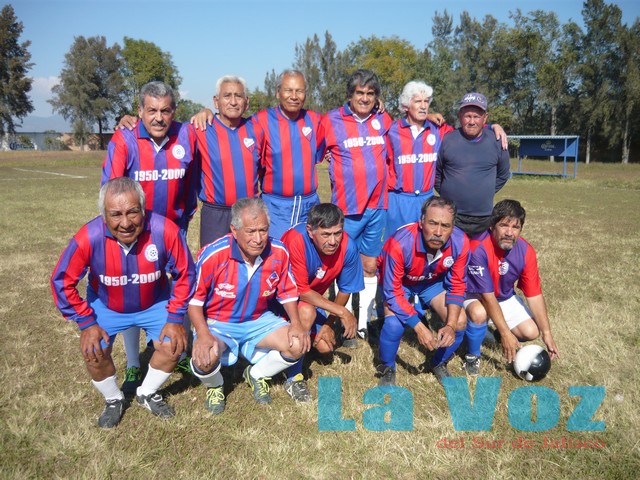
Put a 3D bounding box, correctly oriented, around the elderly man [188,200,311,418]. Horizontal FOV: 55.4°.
[{"bbox_3d":[-0.362,0.309,3.135,0.580,1.020,0.660,-2,9,-10],"label":"elderly man"}]

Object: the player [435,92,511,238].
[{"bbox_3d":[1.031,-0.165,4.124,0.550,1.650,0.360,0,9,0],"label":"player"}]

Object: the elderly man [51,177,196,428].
[{"bbox_3d":[-1.008,0.241,3.178,0.720,1.200,0.720,-1,9,-8],"label":"elderly man"}]

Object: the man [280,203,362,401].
[{"bbox_3d":[0.003,0.309,3.452,0.520,0.980,0.780,-2,9,-12],"label":"man"}]

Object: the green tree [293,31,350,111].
[{"bbox_3d":[0.132,-12.787,53.654,5.000,11.000,5.000,0,9,0],"label":"green tree"}]

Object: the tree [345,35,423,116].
[{"bbox_3d":[7.018,-15.604,66.385,8.600,12.900,8.500,0,9,0],"label":"tree"}]

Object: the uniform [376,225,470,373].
[{"bbox_3d":[0.606,0.306,3.540,0.500,0.840,0.580,-1,9,-5],"label":"uniform"}]

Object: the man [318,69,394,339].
[{"bbox_3d":[0.239,-0.194,3.988,0.540,1.750,0.370,-2,9,-12],"label":"man"}]

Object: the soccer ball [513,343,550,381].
[{"bbox_3d":[1.201,0.696,3.463,0.213,0.213,0.213,0,9,0],"label":"soccer ball"}]

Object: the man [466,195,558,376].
[{"bbox_3d":[1.156,0.247,3.662,0.570,0.980,0.750,1,9,8],"label":"man"}]

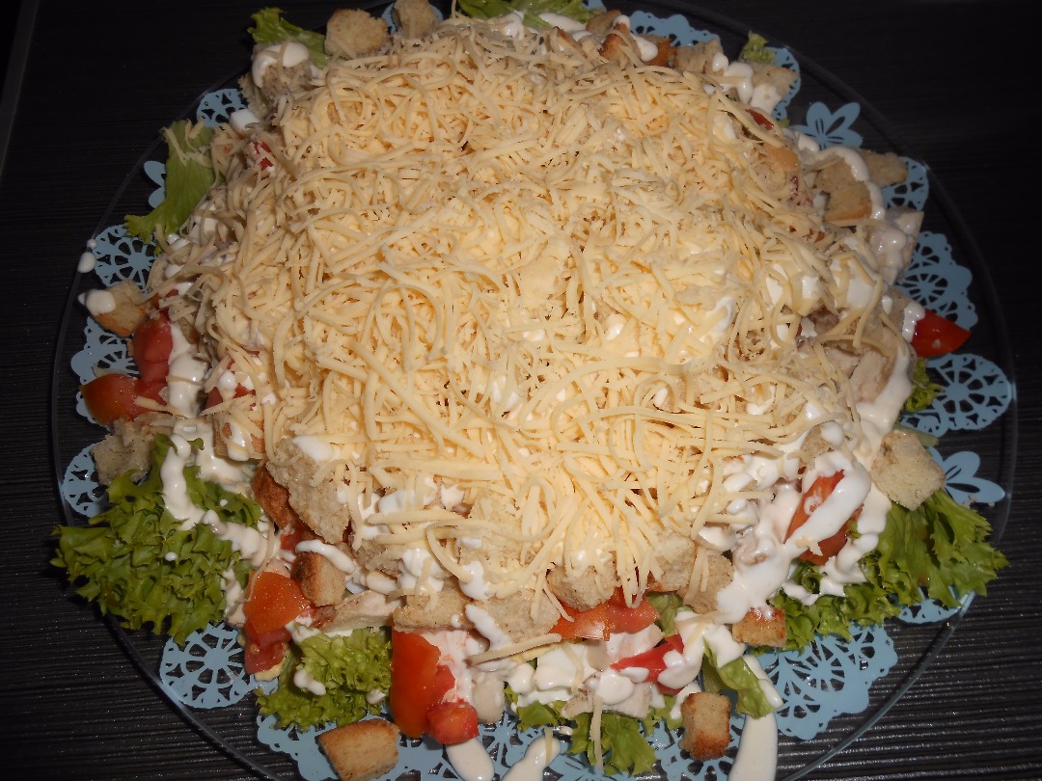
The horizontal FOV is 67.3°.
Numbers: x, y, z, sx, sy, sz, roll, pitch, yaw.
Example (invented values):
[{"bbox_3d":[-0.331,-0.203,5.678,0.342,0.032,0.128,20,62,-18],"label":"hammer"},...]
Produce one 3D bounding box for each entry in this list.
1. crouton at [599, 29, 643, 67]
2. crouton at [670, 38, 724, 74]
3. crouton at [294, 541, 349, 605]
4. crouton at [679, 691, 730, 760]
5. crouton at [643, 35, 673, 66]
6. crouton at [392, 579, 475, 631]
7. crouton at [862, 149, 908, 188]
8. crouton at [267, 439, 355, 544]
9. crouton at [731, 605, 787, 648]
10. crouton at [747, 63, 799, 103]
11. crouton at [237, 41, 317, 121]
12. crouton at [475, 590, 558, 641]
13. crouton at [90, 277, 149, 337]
[{"bbox_3d":[0.038,-0.132,0.304,0.015,0.013,0.014,-18,68,-8],"label":"crouton"},{"bbox_3d":[0.070,-0.132,0.309,0.017,0.013,0.013,-4,66,-2],"label":"crouton"},{"bbox_3d":[-0.054,0.050,0.213,0.011,0.010,0.015,-15,63,33],"label":"crouton"},{"bbox_3d":[0.052,0.096,0.223,0.011,0.011,0.014,2,37,0],"label":"crouton"},{"bbox_3d":[0.053,-0.134,0.310,0.014,0.012,0.013,-9,67,-4],"label":"crouton"},{"bbox_3d":[-0.023,0.056,0.206,0.020,0.010,0.010,1,40,-13],"label":"crouton"},{"bbox_3d":[0.133,-0.082,0.290,0.017,0.012,0.013,-4,66,-2],"label":"crouton"},{"bbox_3d":[-0.057,0.028,0.212,0.015,0.013,0.025,-41,85,-13],"label":"crouton"},{"bbox_3d":[0.067,0.066,0.219,0.014,0.010,0.009,-9,101,16],"label":"crouton"},{"bbox_3d":[0.094,-0.116,0.294,0.015,0.009,0.011,18,76,19],"label":"crouton"},{"bbox_3d":[-0.089,-0.114,0.287,0.022,0.017,0.018,13,68,-8],"label":"crouton"},{"bbox_3d":[-0.001,0.062,0.214,0.021,0.013,0.013,0,66,0],"label":"crouton"},{"bbox_3d":[-0.138,-0.028,0.270,0.013,0.012,0.014,33,70,13],"label":"crouton"}]

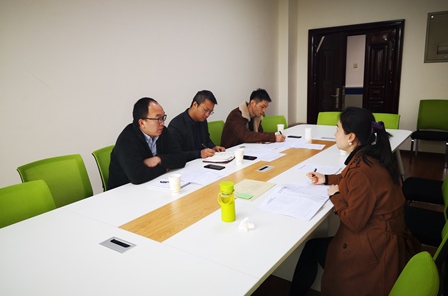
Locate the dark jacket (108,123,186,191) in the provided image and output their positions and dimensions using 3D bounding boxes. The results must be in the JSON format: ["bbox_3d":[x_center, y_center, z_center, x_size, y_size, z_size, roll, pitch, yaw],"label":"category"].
[{"bbox_3d":[-0.555,0.119,2.583,0.520,0.620,0.560,5,14,29],"label":"dark jacket"}]

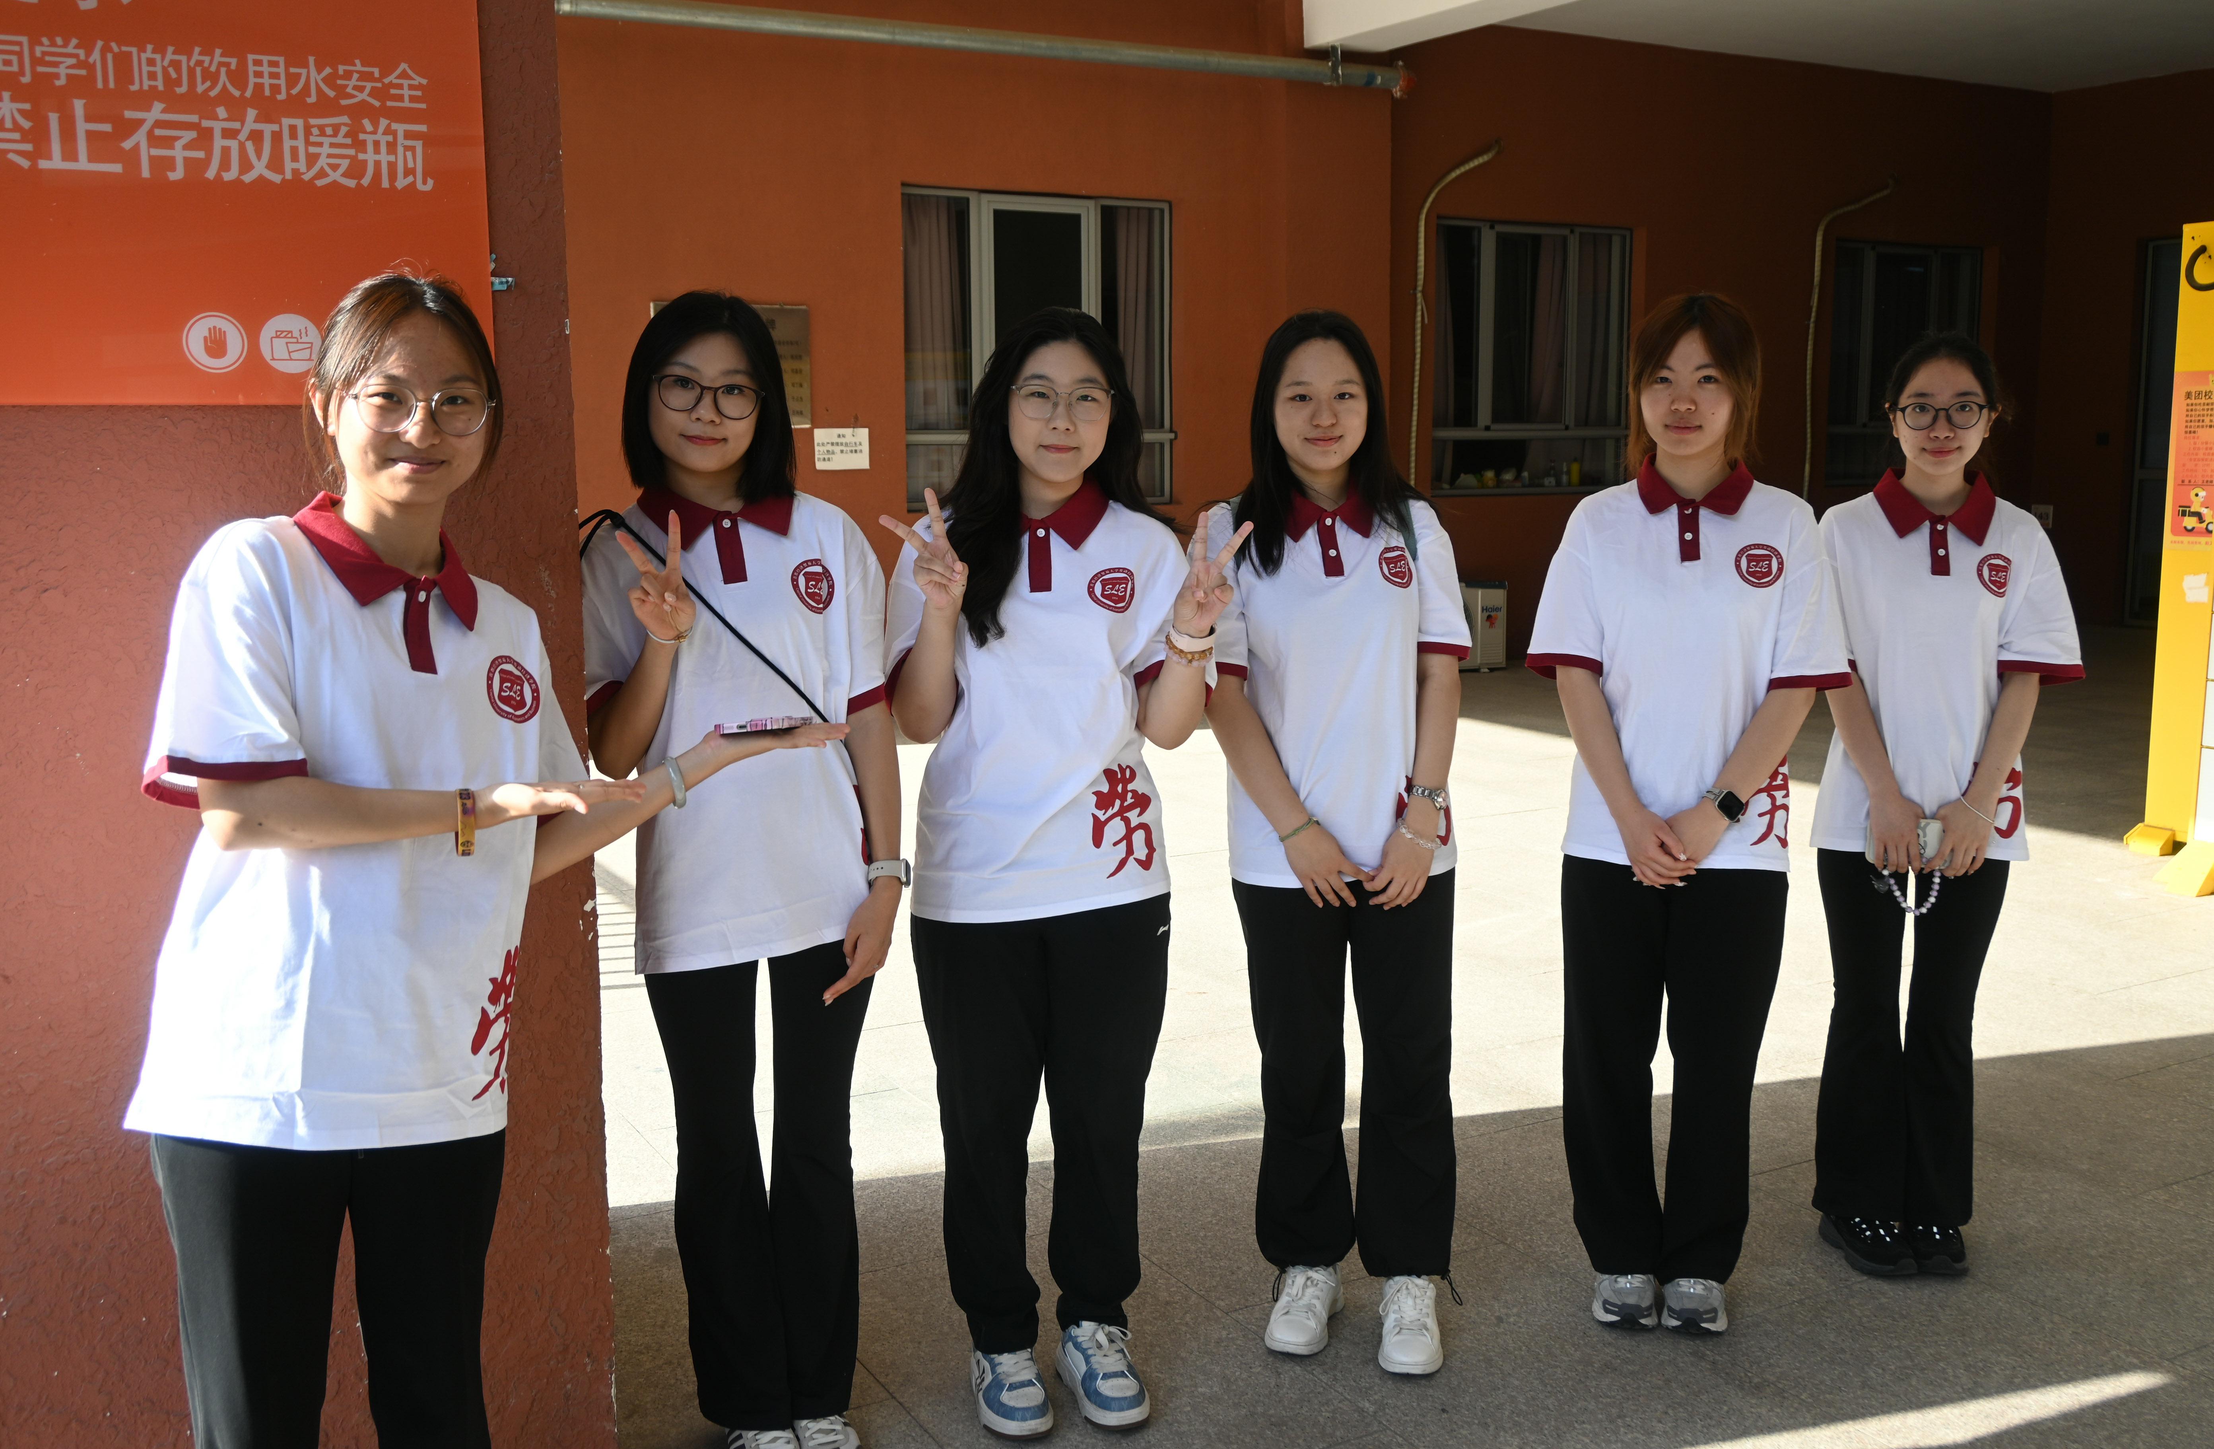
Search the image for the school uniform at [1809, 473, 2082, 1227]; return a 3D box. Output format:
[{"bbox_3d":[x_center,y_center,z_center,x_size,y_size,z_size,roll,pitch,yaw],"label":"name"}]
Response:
[{"bbox_3d":[1.443,0.234,3.470,0.466,1.342,0.270,1,9,12],"label":"school uniform"}]

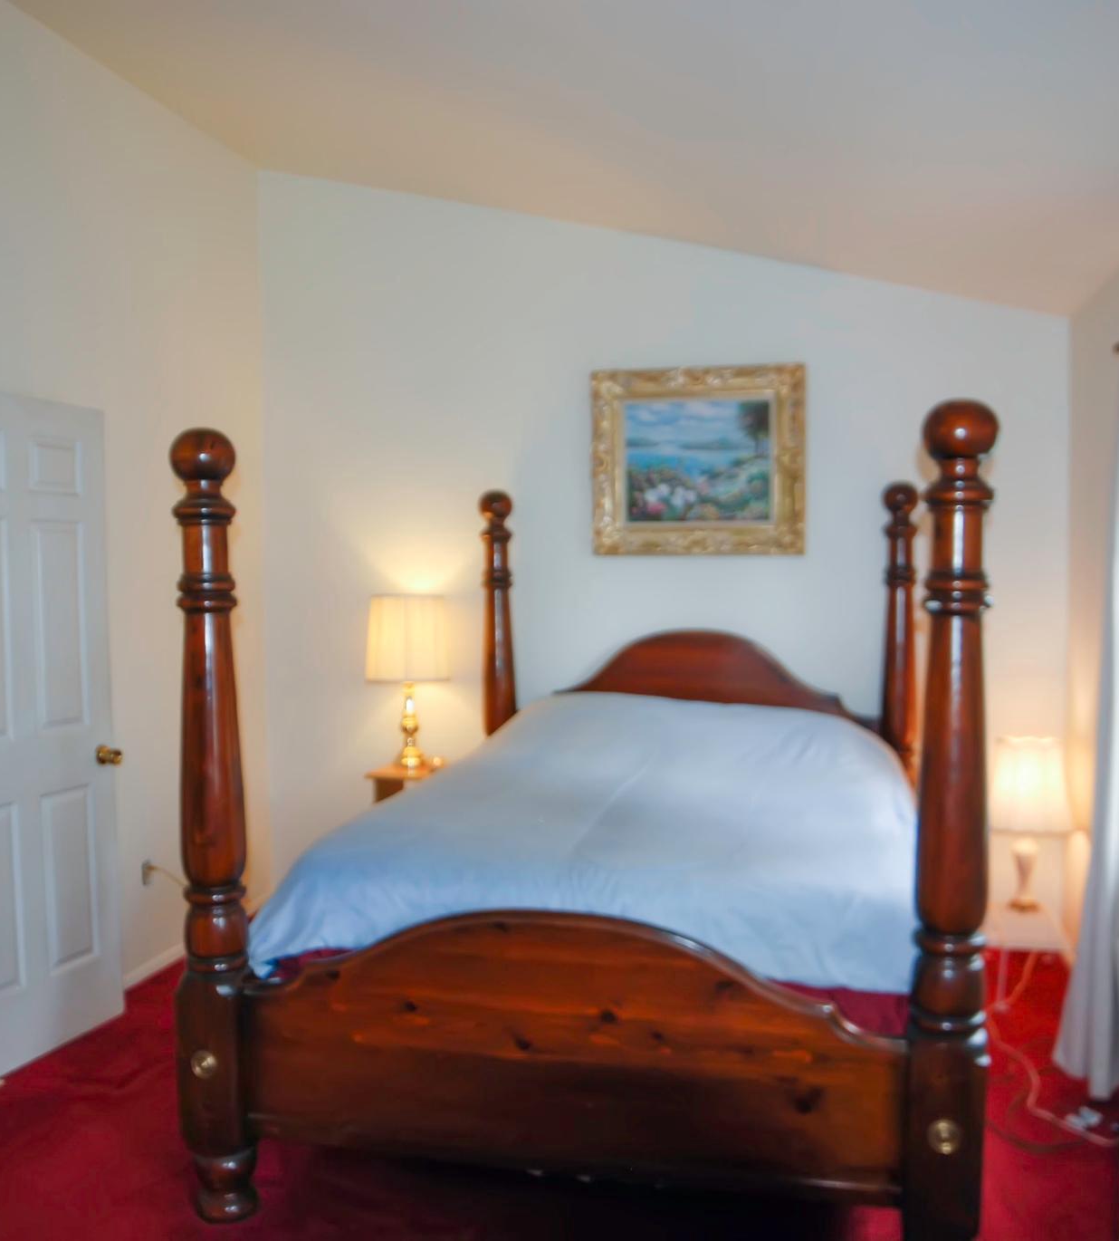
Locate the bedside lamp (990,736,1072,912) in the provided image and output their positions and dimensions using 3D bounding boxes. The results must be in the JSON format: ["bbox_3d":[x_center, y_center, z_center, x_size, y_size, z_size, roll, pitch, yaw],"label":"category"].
[{"bbox_3d":[1.730,0.747,3.975,0.275,0.610,0.275,0,3,15],"label":"bedside lamp"}]

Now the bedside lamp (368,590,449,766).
[{"bbox_3d":[-0.644,0.263,4.624,0.352,0.735,0.352,0,3,0],"label":"bedside lamp"}]

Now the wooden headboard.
[{"bbox_3d":[0.531,0.373,4.394,1.775,1.850,0.160,0,3,15],"label":"wooden headboard"}]

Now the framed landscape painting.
[{"bbox_3d":[0.564,-0.651,4.434,0.853,0.765,0.060,0,3,15],"label":"framed landscape painting"}]

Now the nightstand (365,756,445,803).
[{"bbox_3d":[-0.544,0.963,4.583,0.430,0.665,0.370,0,3,15],"label":"nightstand"}]

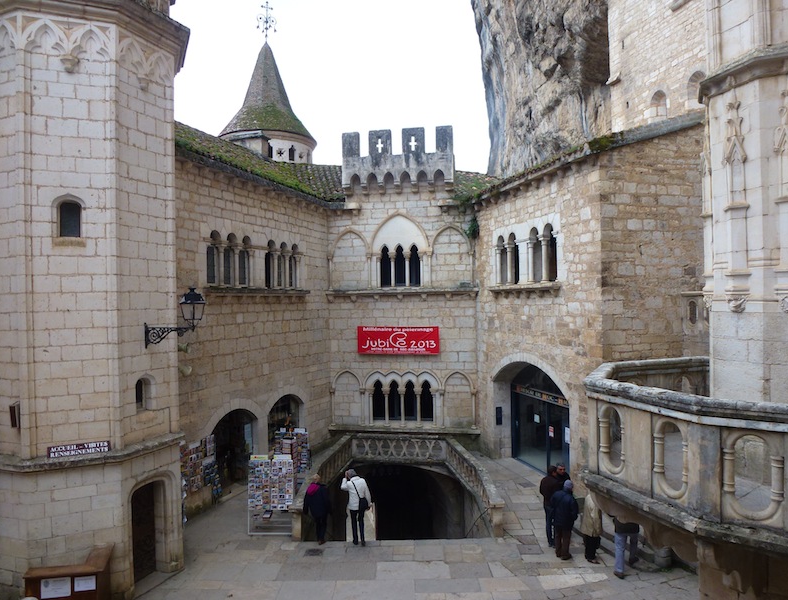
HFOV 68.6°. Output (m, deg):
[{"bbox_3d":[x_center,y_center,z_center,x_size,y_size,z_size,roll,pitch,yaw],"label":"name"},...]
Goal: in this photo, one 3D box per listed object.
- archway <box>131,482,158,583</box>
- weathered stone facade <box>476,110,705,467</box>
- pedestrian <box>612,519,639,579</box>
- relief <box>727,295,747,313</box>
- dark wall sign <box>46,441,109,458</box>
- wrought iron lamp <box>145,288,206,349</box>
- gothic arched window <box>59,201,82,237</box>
[{"bbox_3d":[-4.913,4.574,11.310,0.380,2.080,0.920,-1,0,22],"label":"archway"},{"bbox_3d":[5.407,0.658,17.970,3.000,9.600,7.700,-1,0,-15],"label":"weathered stone facade"},{"bbox_3d":[4.701,4.620,11.674,0.580,1.730,0.500,-1,0,-15],"label":"pedestrian"},{"bbox_3d":[3.820,0.040,6.468,0.130,0.200,0.210,-1,0,-14],"label":"relief"},{"bbox_3d":[-5.691,2.690,10.459,1.004,0.197,0.040,-1,0,-20],"label":"dark wall sign"},{"bbox_3d":[-4.226,0.357,11.101,1.429,1.191,0.480,-1,0,22],"label":"wrought iron lamp"},{"bbox_3d":[-5.853,-1.475,10.454,0.390,0.660,0.200,-1,0,-24],"label":"gothic arched window"}]

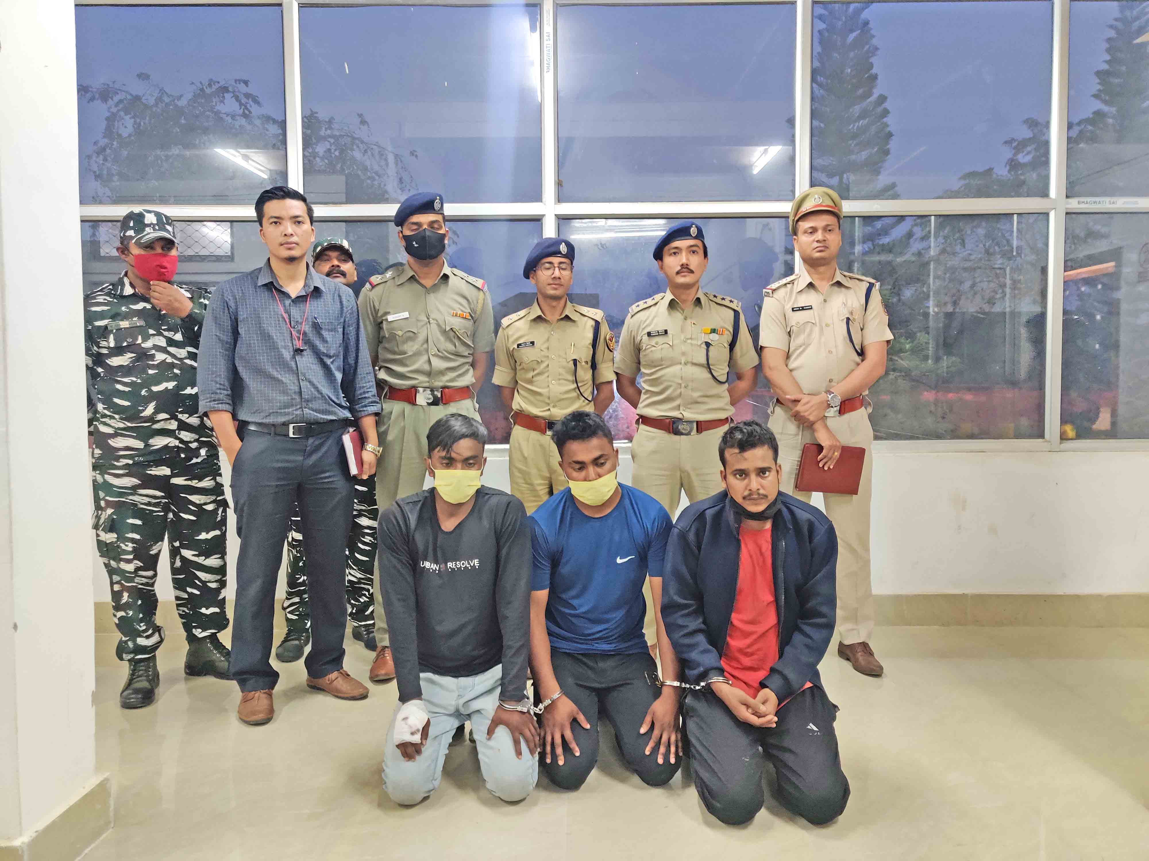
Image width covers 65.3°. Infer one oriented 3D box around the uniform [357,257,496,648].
[{"bbox_3d":[-0.583,0.101,3.471,0.510,1.498,0.320,-1,3,-7],"label":"uniform"}]

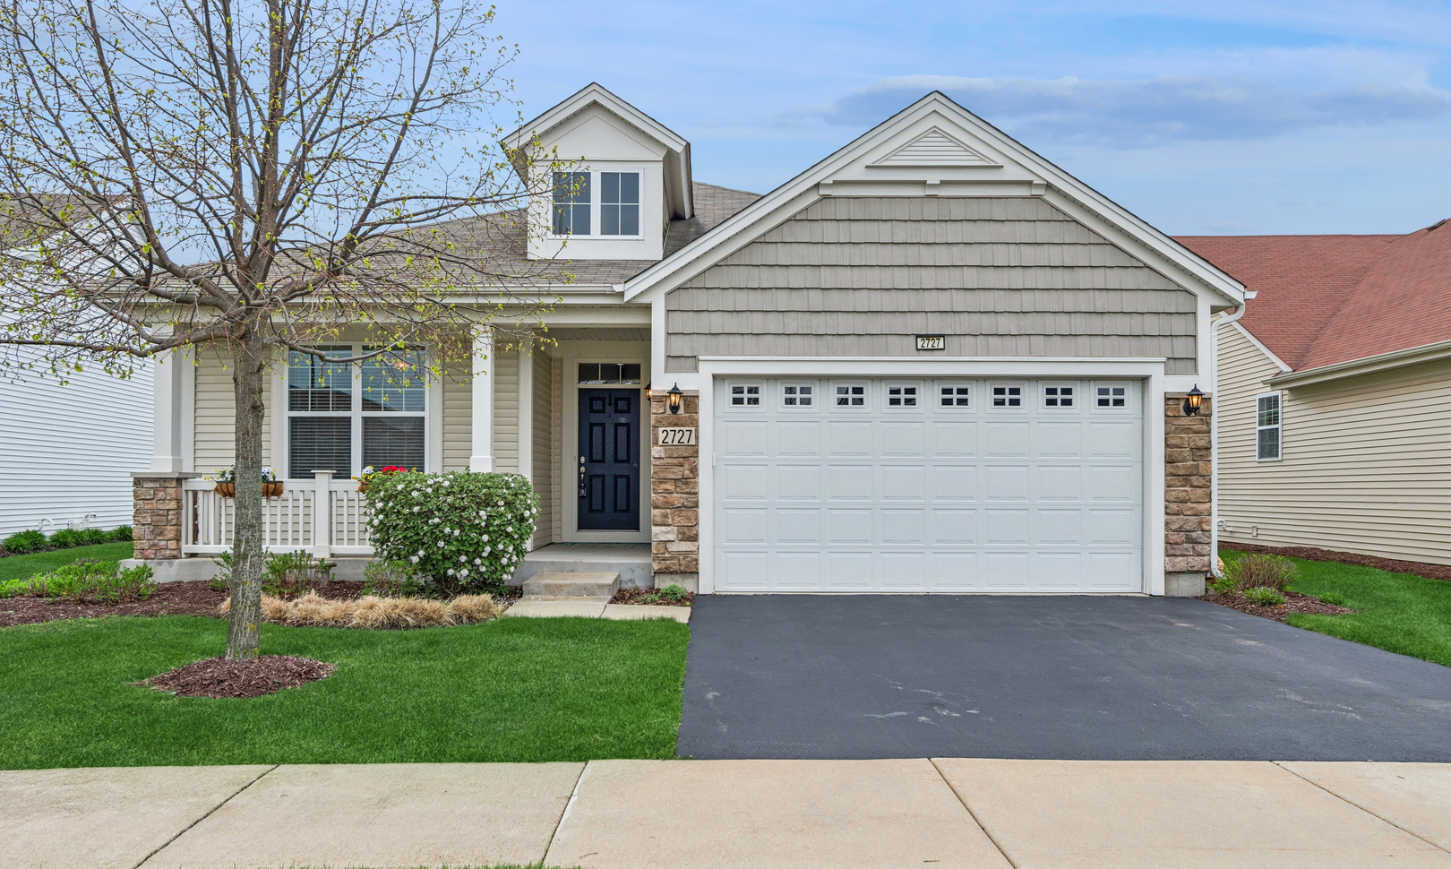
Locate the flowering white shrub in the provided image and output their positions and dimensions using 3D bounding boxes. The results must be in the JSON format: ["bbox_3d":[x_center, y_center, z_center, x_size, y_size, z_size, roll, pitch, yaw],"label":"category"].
[{"bbox_3d":[-2.980,1.050,10.550,1.850,1.320,1.600,0,-1,0],"label":"flowering white shrub"}]

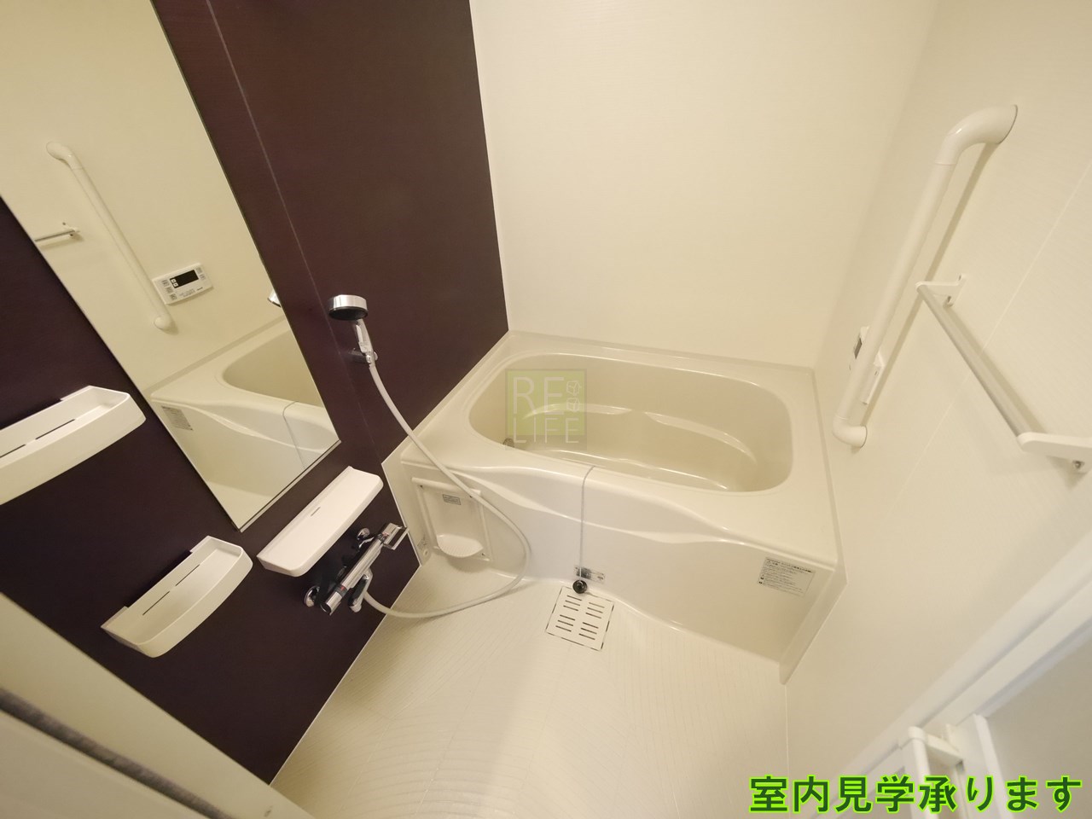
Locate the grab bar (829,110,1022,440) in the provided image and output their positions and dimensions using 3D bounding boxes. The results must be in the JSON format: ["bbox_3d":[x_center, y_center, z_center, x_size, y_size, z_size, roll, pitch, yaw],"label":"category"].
[{"bbox_3d":[0.668,-0.187,0.843,0.073,0.648,0.051,10,39,19],"label":"grab bar"}]

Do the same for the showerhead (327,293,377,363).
[{"bbox_3d":[-0.439,-0.179,1.039,0.081,0.223,0.068,-9,49,-6],"label":"showerhead"}]

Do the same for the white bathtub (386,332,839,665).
[{"bbox_3d":[0.239,0.201,1.559,1.156,0.506,0.847,10,38,19],"label":"white bathtub"}]

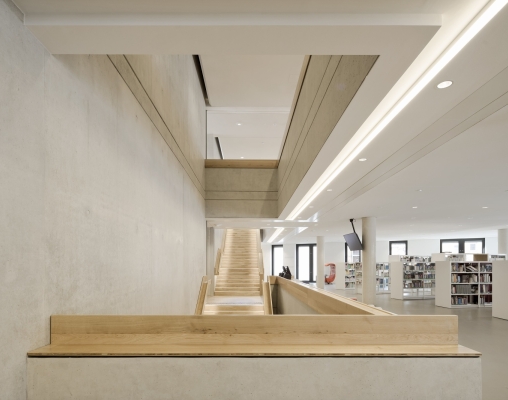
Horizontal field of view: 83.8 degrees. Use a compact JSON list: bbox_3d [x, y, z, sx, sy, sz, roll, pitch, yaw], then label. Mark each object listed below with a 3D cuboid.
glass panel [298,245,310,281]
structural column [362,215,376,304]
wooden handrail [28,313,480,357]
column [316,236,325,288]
[{"bbox_3d":[3.886,4.925,21.800,0.940,2.720,0.080,-3,-6,24],"label":"glass panel"},{"bbox_3d":[3.934,2.112,9.650,0.430,3.000,0.430,0,-6,0],"label":"structural column"},{"bbox_3d":[0.006,1.086,2.280,3.400,0.270,0.320,0,-6,0],"label":"wooden handrail"},{"bbox_3d":[3.914,3.680,16.600,0.420,3.000,0.420,0,-6,0],"label":"column"}]

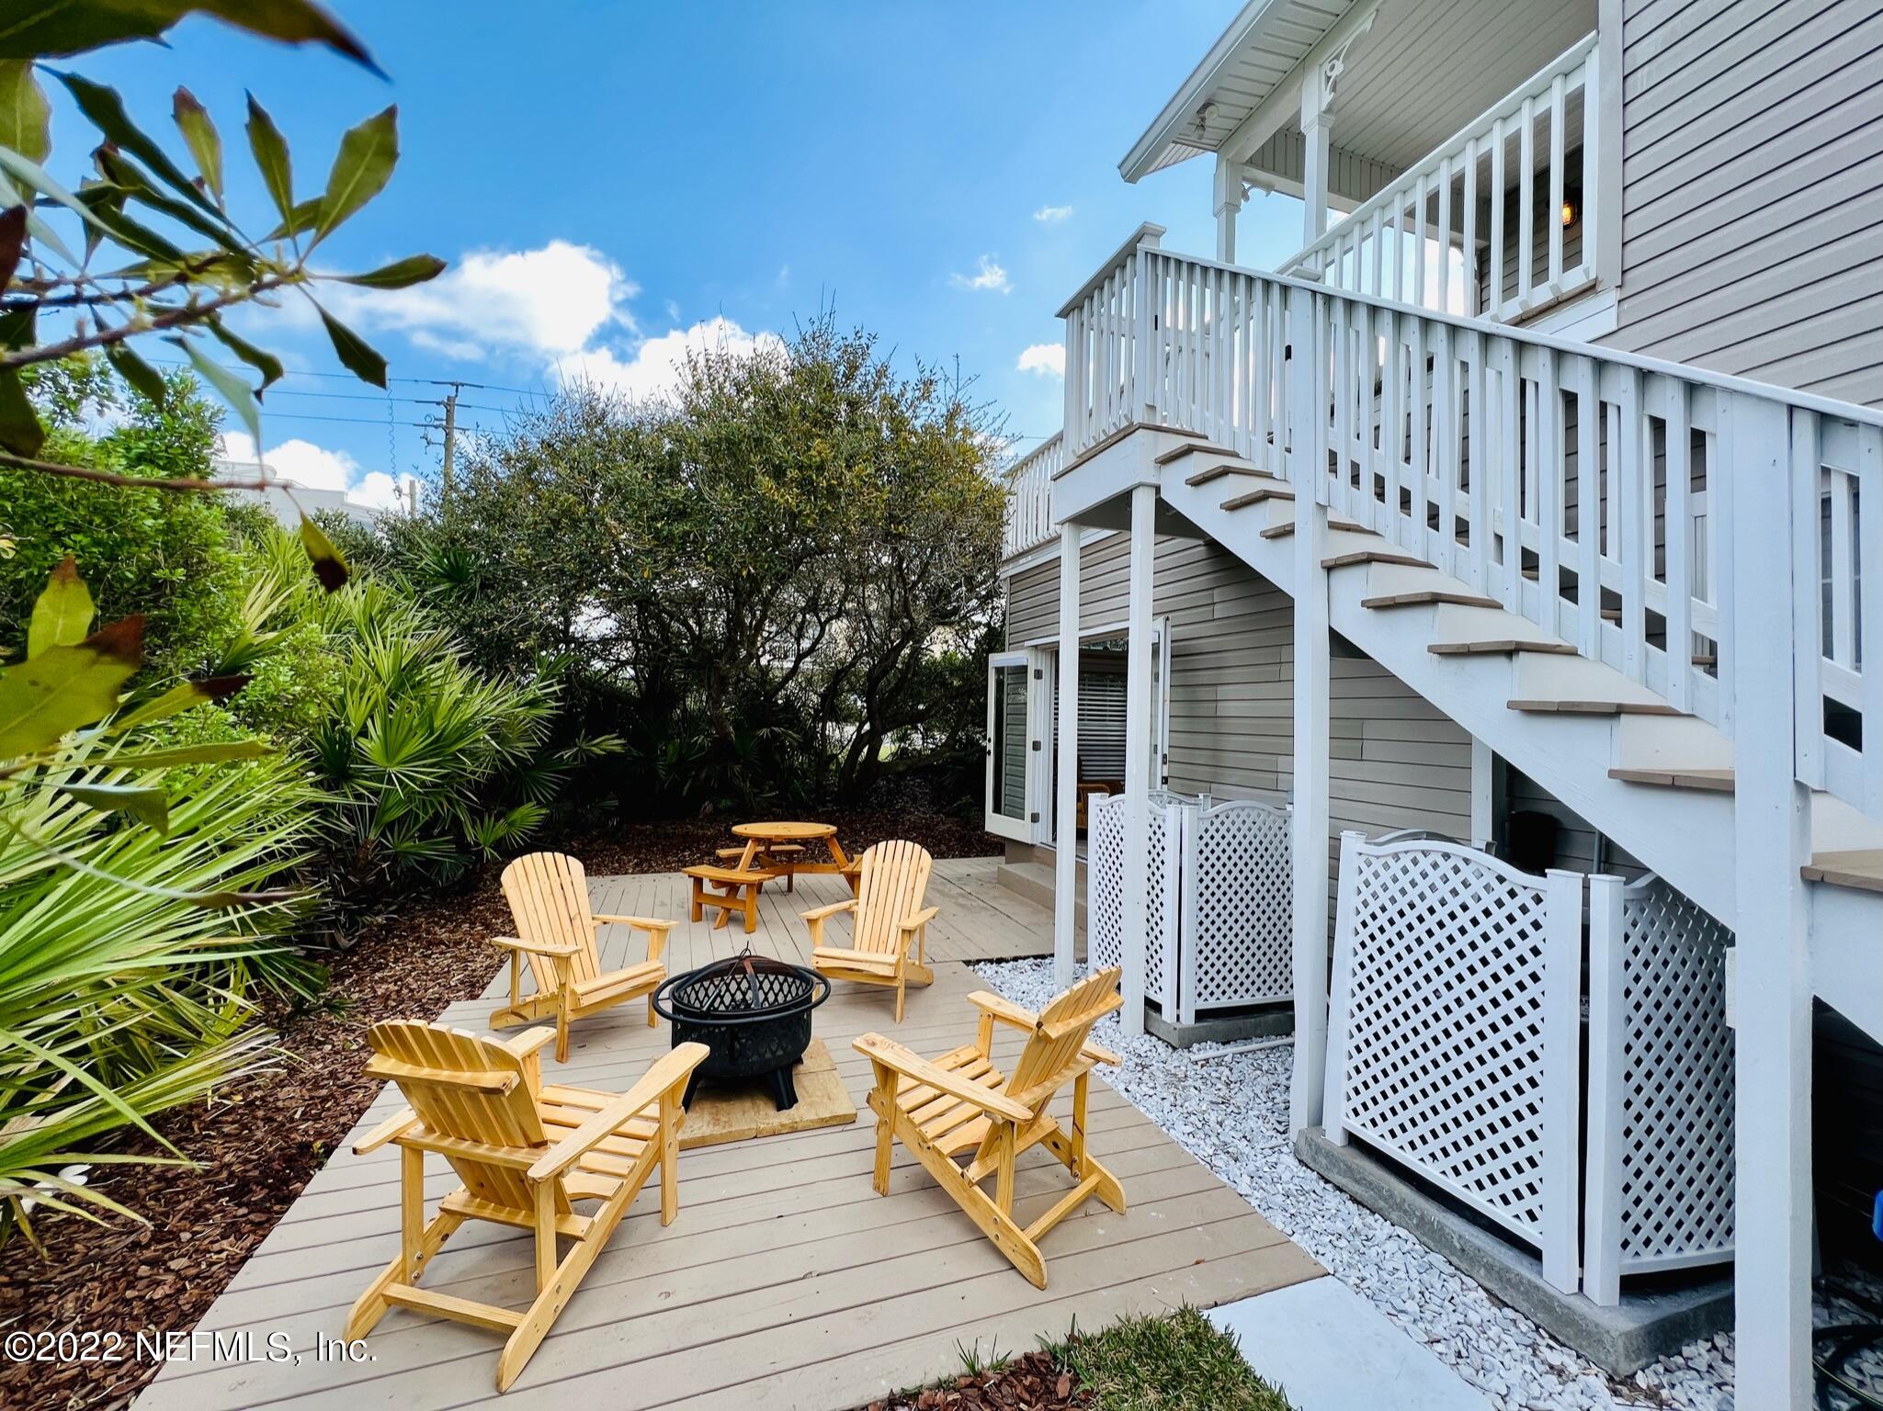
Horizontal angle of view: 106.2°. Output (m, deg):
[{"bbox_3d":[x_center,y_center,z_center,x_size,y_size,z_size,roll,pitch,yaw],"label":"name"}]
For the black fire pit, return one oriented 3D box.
[{"bbox_3d":[-0.863,1.378,3.115,0.765,0.600,0.765,1,-2,0],"label":"black fire pit"}]

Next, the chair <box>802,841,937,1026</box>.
[{"bbox_3d":[-0.376,1.345,4.364,0.735,0.872,0.790,1,-2,18],"label":"chair"}]

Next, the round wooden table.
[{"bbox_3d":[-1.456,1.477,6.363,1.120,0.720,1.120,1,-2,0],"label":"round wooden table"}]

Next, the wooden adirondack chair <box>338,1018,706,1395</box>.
[{"bbox_3d":[-1.201,1.233,2.111,0.735,0.872,0.790,1,-2,11],"label":"wooden adirondack chair"}]

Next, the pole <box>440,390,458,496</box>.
[{"bbox_3d":[-14.600,-3.750,21.000,0.320,11.300,0.320,1,-2,0],"label":"pole"}]

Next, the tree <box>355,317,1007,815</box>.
[{"bbox_3d":[-3.700,-2.100,10.500,9.000,7.000,6.500,1,-2,0],"label":"tree"}]

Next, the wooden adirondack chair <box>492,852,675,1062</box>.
[{"bbox_3d":[-1.942,1.284,3.793,0.790,0.872,0.735,0,-2,28],"label":"wooden adirondack chair"}]

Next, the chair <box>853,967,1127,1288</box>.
[{"bbox_3d":[0.206,1.282,2.487,0.790,0.872,0.735,-1,-3,43],"label":"chair"}]

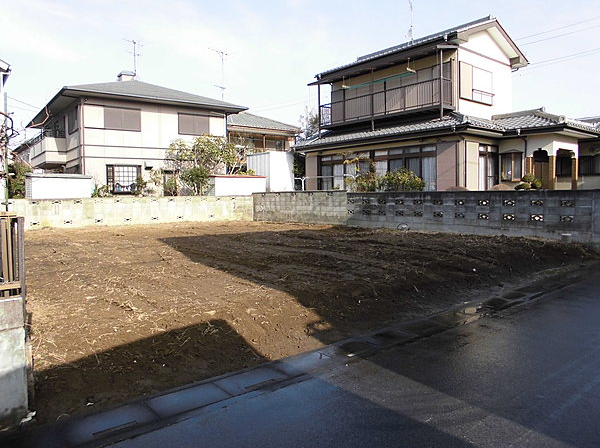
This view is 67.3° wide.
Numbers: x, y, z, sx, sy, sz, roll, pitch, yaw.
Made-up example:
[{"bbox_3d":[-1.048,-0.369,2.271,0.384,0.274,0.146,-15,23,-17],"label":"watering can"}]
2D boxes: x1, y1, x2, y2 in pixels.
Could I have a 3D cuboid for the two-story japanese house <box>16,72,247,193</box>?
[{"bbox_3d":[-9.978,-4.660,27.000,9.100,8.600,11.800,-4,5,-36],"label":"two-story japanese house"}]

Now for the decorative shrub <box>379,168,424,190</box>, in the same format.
[{"bbox_3d":[4.018,-1.290,17.675,1.450,1.843,1.600,-4,5,-41],"label":"decorative shrub"}]

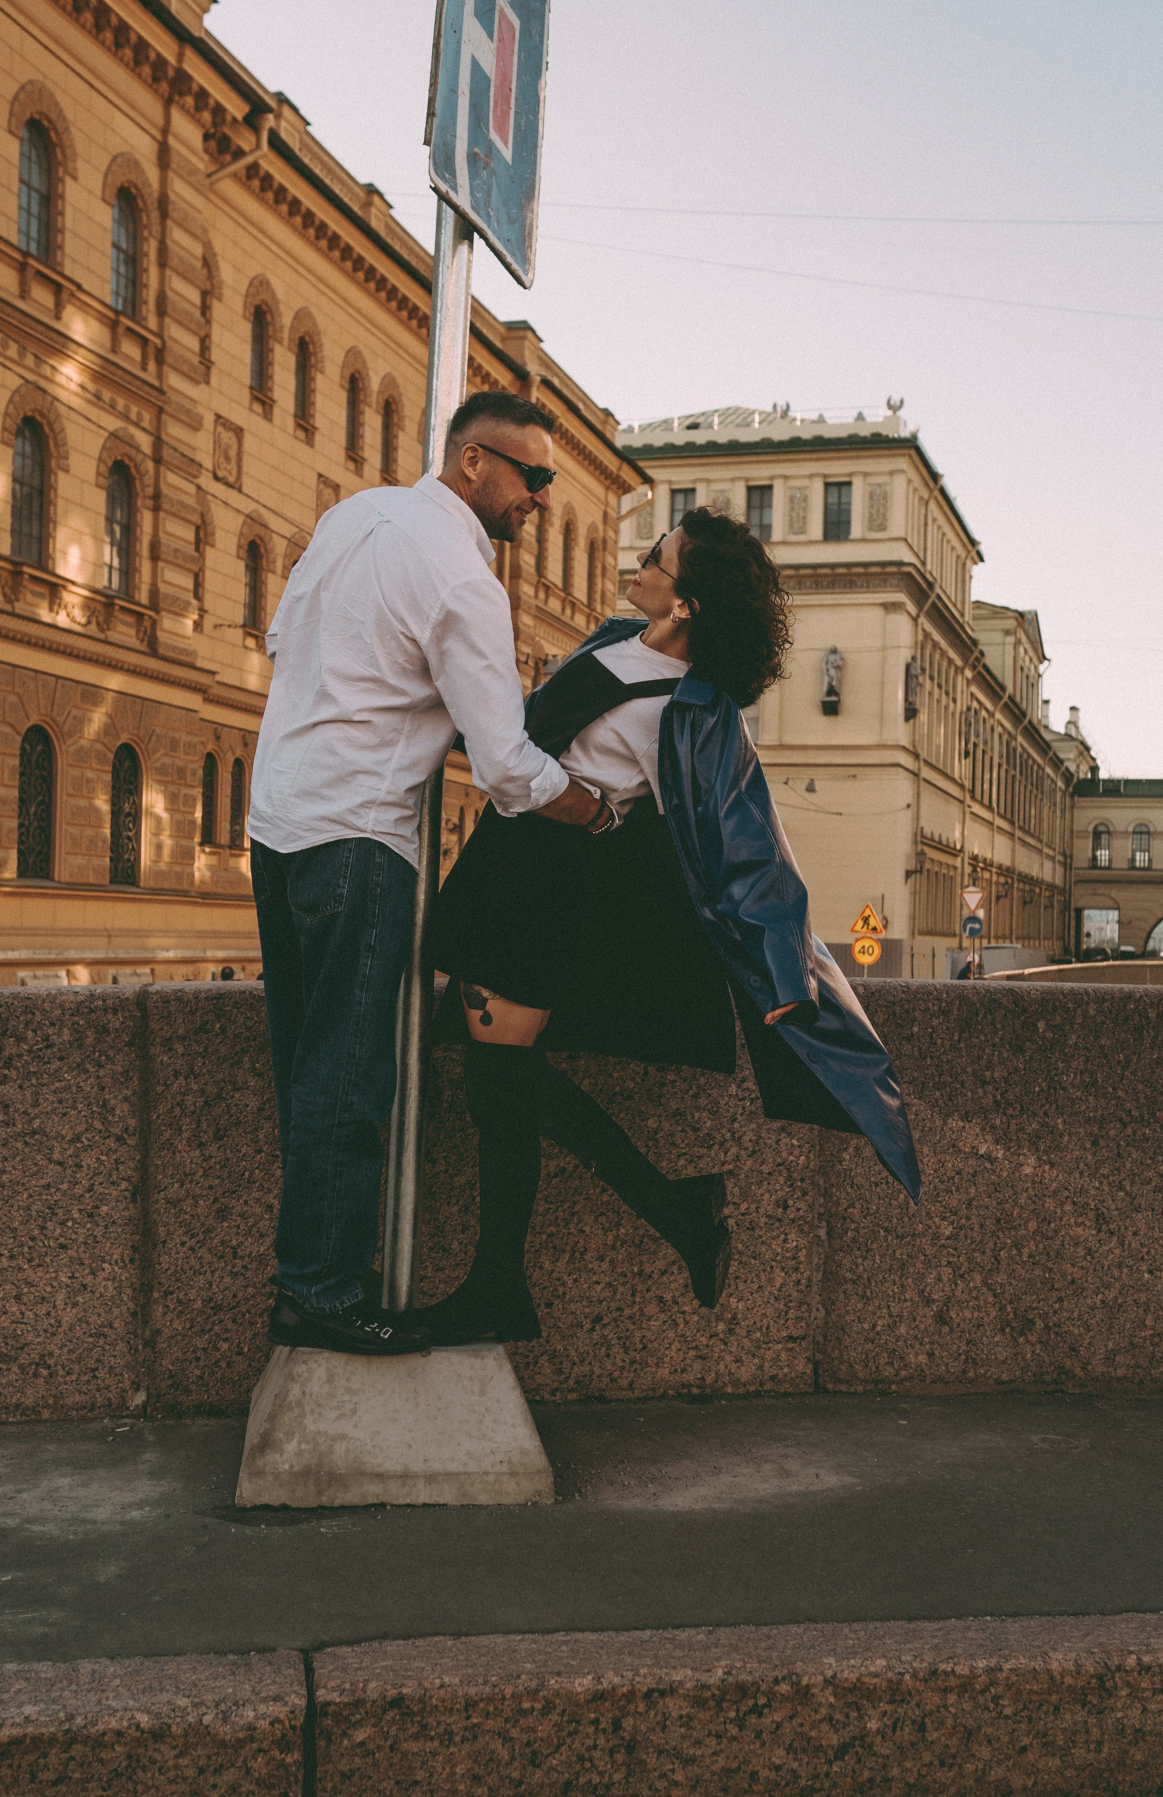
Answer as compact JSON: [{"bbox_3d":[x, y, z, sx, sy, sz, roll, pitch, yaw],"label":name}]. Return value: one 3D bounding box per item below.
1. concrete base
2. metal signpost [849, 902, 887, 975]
[{"bbox_3d":[-0.360,0.948,3.360,0.560,0.257,0.555,2,-1,-8],"label":"concrete base"},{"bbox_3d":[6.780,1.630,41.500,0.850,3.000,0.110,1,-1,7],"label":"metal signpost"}]

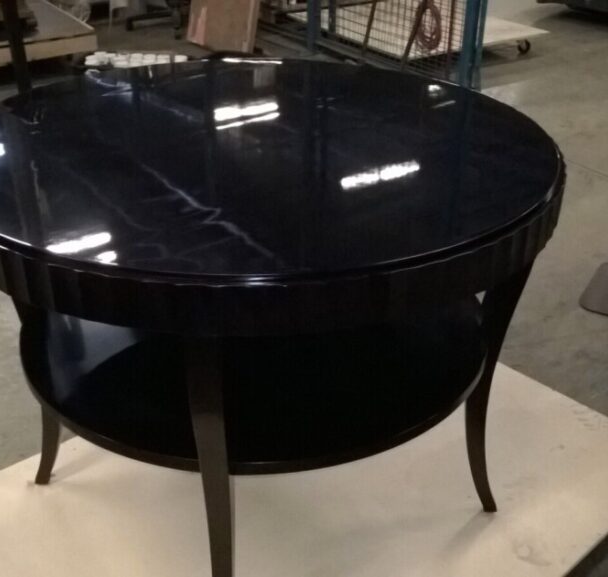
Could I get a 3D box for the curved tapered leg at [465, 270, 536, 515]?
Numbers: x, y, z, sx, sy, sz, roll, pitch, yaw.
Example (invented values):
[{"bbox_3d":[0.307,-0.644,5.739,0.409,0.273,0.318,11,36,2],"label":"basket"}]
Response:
[{"bbox_3d":[0.345,0.160,1.522,0.090,0.655,0.052,3,29,4],"label":"curved tapered leg"}]

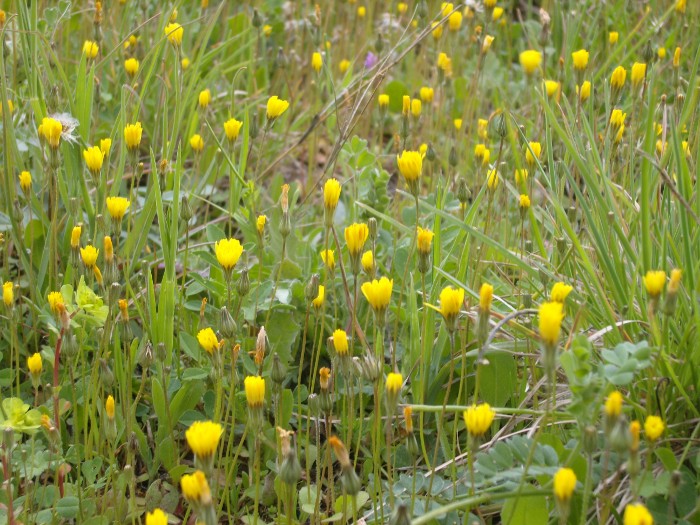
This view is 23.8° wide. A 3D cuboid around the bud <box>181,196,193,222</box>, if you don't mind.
[{"bbox_3d":[-0.120,-0.040,1.215,0.008,0.020,0.008,-2,20,-6],"label":"bud"}]

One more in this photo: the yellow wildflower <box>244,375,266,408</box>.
[{"bbox_3d":[-0.055,0.074,0.958,0.012,0.018,0.012,-1,20,-3],"label":"yellow wildflower"}]

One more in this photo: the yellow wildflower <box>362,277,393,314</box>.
[{"bbox_3d":[0.017,0.021,1.051,0.019,0.021,0.019,0,20,1],"label":"yellow wildflower"}]

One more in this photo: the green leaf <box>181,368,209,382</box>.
[{"bbox_3d":[-0.112,0.081,1.190,0.020,0.006,0.012,0,23,0],"label":"green leaf"}]

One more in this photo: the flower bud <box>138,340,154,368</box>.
[{"bbox_3d":[-0.145,0.066,1.180,0.011,0.019,0.011,0,23,0],"label":"flower bud"}]

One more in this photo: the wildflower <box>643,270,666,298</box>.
[{"bbox_3d":[0.197,0.014,1.071,0.015,0.016,0.015,4,20,10],"label":"wildflower"}]

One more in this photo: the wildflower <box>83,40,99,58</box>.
[{"bbox_3d":[-0.274,-0.225,1.750,0.017,0.018,0.017,0,23,0],"label":"wildflower"}]

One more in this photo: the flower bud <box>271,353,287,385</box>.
[{"bbox_3d":[-0.050,0.074,1.160,0.011,0.021,0.011,0,23,0],"label":"flower bud"}]

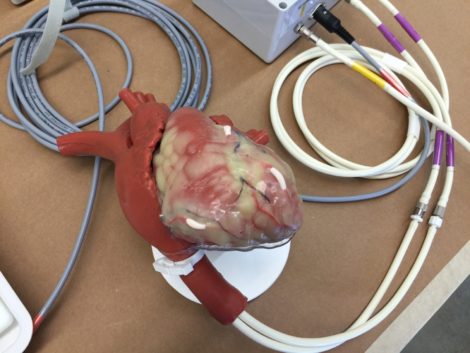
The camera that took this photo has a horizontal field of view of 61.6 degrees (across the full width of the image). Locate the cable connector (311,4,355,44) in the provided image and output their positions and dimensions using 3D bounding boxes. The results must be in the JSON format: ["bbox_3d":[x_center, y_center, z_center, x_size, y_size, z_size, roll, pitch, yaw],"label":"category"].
[{"bbox_3d":[0.106,-0.158,0.416,0.052,0.015,0.015,40,67,11],"label":"cable connector"}]

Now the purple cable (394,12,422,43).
[{"bbox_3d":[0.192,-0.165,0.436,0.007,0.007,0.039,-39,88,-21],"label":"purple cable"}]

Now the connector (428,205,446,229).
[{"bbox_3d":[0.182,0.036,0.354,0.011,0.011,0.023,27,66,5],"label":"connector"}]

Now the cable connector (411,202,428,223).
[{"bbox_3d":[0.166,0.032,0.354,0.011,0.011,0.021,34,66,8],"label":"cable connector"}]

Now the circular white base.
[{"bbox_3d":[-0.010,0.048,0.326,0.118,0.007,0.118,3,66,-6],"label":"circular white base"}]

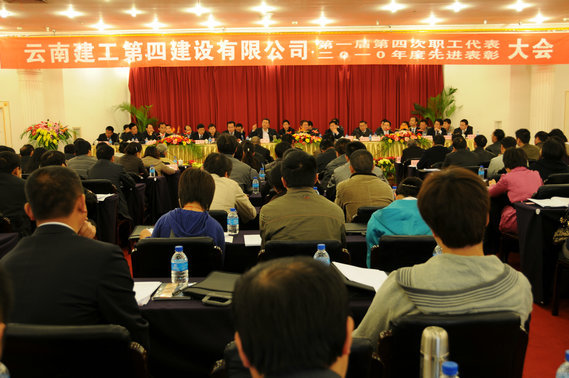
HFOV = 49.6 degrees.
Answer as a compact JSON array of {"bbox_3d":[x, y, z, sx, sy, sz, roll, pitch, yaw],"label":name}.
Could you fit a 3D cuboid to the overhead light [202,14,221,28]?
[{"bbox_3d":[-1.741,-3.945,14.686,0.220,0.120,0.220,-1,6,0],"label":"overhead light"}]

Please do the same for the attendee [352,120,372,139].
[{"bbox_3d":[1.808,-0.934,14.182,0.520,1.260,0.700,-1,6,0],"label":"attendee"}]

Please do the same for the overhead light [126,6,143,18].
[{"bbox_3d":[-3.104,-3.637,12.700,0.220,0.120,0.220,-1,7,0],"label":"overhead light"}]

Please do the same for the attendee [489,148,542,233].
[{"bbox_3d":[1.959,0.235,5.564,0.500,1.200,0.750,-4,6,-28],"label":"attendee"}]

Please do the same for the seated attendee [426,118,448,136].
[{"bbox_3d":[3.435,-0.951,13.769,0.520,1.200,0.650,0,7,10],"label":"seated attendee"}]

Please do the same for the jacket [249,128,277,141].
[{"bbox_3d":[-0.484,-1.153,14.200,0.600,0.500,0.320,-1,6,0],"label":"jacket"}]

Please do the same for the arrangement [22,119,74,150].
[{"bbox_3d":[-4.484,-0.970,11.600,0.900,0.620,0.720,0,6,0],"label":"arrangement"}]

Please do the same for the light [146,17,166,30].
[{"bbox_3d":[-3.060,-3.925,14.686,0.220,0.120,0.220,-1,6,0],"label":"light"}]

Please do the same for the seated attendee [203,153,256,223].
[{"bbox_3d":[-0.408,0.352,4.358,0.500,1.214,0.850,-1,6,-10],"label":"seated attendee"}]

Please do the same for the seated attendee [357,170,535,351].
[{"bbox_3d":[0.438,0.546,2.038,0.550,1.260,0.780,-2,6,-11],"label":"seated attendee"}]

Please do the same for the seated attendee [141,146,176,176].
[{"bbox_3d":[-1.771,-0.031,9.079,0.520,1.200,0.750,1,6,22],"label":"seated attendee"}]

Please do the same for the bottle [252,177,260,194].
[{"bbox_3d":[-0.267,-0.031,5.880,0.066,0.157,0.066,0,6,0],"label":"bottle"}]

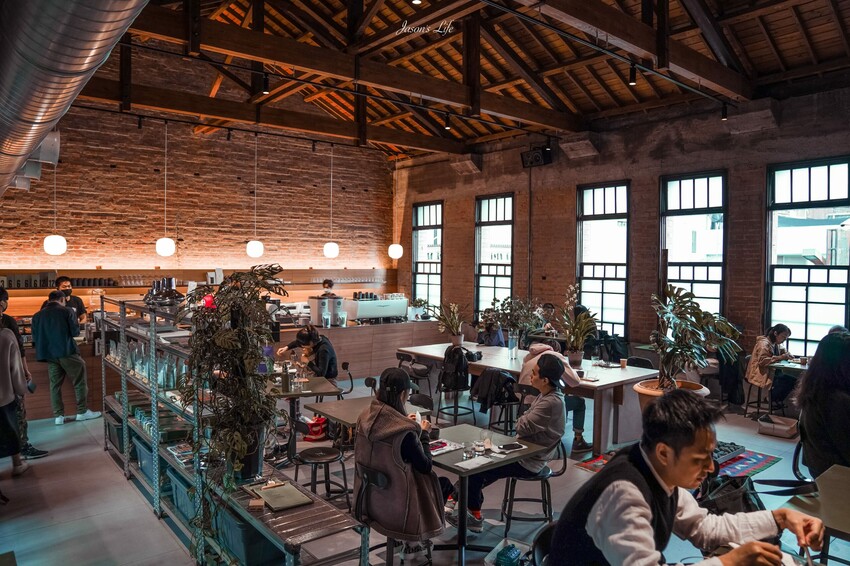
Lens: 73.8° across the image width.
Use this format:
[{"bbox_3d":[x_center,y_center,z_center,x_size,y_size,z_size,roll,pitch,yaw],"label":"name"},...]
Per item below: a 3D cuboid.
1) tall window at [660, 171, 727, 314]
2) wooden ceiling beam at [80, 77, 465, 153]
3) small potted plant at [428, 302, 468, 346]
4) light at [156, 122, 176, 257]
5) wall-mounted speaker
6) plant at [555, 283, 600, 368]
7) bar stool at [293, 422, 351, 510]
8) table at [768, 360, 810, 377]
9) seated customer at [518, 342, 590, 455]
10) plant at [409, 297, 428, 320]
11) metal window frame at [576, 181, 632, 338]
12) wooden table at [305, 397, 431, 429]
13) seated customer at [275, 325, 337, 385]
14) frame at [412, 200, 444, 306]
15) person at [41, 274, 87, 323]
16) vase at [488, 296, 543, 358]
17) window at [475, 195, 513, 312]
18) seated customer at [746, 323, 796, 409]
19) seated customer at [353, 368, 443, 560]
[{"bbox_3d":[4.418,-0.393,9.361,0.160,2.794,1.061,-1,3,-42],"label":"tall window"},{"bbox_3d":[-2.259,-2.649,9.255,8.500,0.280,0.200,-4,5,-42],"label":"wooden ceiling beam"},{"bbox_3d":[0.391,0.677,9.031,0.480,0.733,0.520,-1,3,-42],"label":"small potted plant"},{"bbox_3d":[-4.043,-1.465,8.850,0.290,2.101,0.290,-1,3,-42],"label":"light"},{"bbox_3d":[2.056,-2.287,10.446,0.300,0.300,0.480,-22,17,-40],"label":"wall-mounted speaker"},{"bbox_3d":[1.958,0.562,7.320,0.550,1.060,0.500,1,3,15],"label":"plant"},{"bbox_3d":[-0.908,1.530,4.810,0.460,0.770,0.410,-2,4,-43],"label":"bar stool"},{"bbox_3d":[4.988,1.440,7.382,0.680,0.720,0.750,-2,4,-43],"label":"table"},{"bbox_3d":[1.488,1.283,6.632,0.850,1.200,0.580,-1,3,-42],"label":"seated customer"},{"bbox_3d":[-0.147,0.526,11.247,0.320,0.433,0.280,-1,3,-42],"label":"plant"},{"bbox_3d":[3.105,-0.383,9.850,0.150,2.700,1.020,-2,4,-43],"label":"metal window frame"},{"bbox_3d":[-0.548,1.534,5.292,0.760,0.720,0.780,-2,4,-43],"label":"wooden table"},{"bbox_3d":[-1.440,1.175,7.250,0.820,1.270,0.520,-1,3,-23],"label":"seated customer"},{"bbox_3d":[0.077,-0.541,13.135,0.150,2.620,1.010,-2,4,-43],"label":"frame"},{"bbox_3d":[-5.165,0.771,8.093,0.540,1.740,0.360,-2,3,-38],"label":"person"},{"bbox_3d":[1.283,0.638,8.030,0.570,0.893,0.620,-1,3,-42],"label":"vase"},{"bbox_3d":[1.568,-0.522,12.478,0.160,2.816,1.099,-1,3,-42],"label":"window"},{"bbox_3d":[4.869,1.198,7.990,0.470,1.220,0.680,-1,3,-42],"label":"seated customer"},{"bbox_3d":[-0.140,1.255,3.930,0.700,1.340,0.520,-2,4,-43],"label":"seated customer"}]

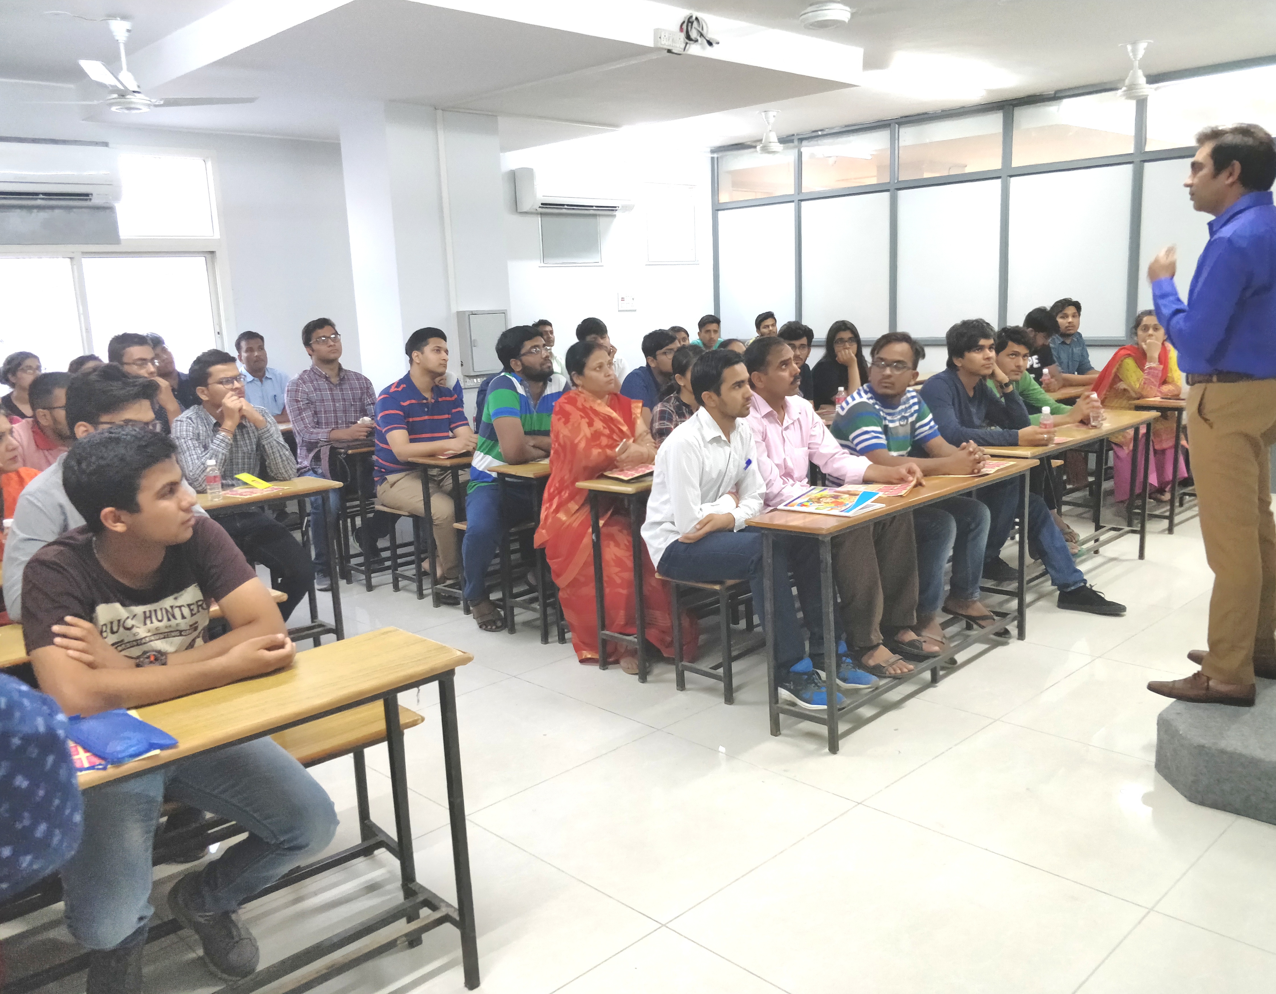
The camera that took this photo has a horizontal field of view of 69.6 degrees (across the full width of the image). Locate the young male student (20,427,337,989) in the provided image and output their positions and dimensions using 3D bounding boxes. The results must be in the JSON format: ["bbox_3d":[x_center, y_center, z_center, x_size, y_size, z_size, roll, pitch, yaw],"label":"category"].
[{"bbox_3d":[-1.005,0.527,2.012,0.570,1.300,0.720,-13,17,-39],"label":"young male student"}]

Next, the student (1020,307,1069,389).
[{"bbox_3d":[2.636,-0.583,5.904,0.480,1.210,0.680,-10,13,-33],"label":"student"}]

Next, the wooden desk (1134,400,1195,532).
[{"bbox_3d":[3.505,-0.296,5.787,1.380,0.780,0.320,-14,17,-41],"label":"wooden desk"}]

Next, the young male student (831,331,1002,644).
[{"bbox_3d":[1.141,-0.025,3.691,0.580,1.220,0.720,-9,13,-32],"label":"young male student"}]

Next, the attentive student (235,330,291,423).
[{"bbox_3d":[-2.192,-0.302,5.376,0.500,1.270,0.680,-7,12,-25],"label":"attentive student"}]

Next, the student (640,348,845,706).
[{"bbox_3d":[0.458,0.097,3.553,0.860,1.310,0.500,8,17,39],"label":"student"}]

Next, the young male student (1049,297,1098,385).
[{"bbox_3d":[2.922,-0.667,6.132,0.500,1.250,0.680,-6,11,-17],"label":"young male student"}]

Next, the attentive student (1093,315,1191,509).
[{"bbox_3d":[3.100,-0.532,5.809,0.520,1.270,0.780,-8,14,-21],"label":"attentive student"}]

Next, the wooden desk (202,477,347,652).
[{"bbox_3d":[-1.903,0.429,3.816,1.400,0.780,0.330,-14,17,-40],"label":"wooden desk"}]

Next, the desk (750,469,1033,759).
[{"bbox_3d":[1.038,0.340,3.550,1.460,0.780,0.330,-14,17,-40],"label":"desk"}]

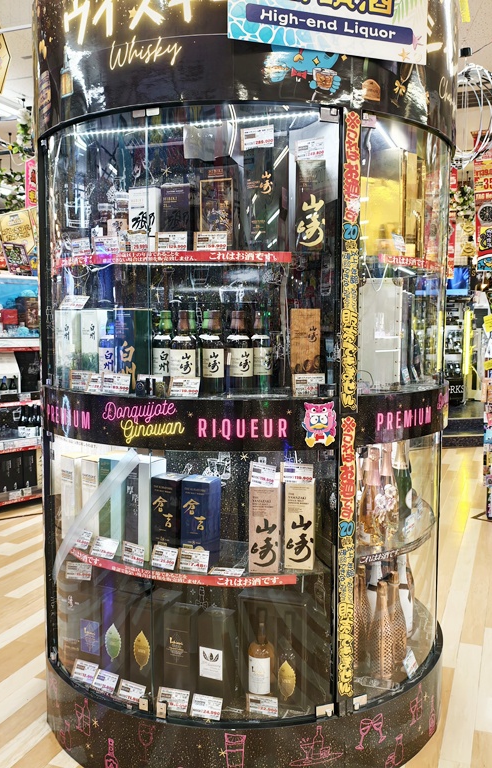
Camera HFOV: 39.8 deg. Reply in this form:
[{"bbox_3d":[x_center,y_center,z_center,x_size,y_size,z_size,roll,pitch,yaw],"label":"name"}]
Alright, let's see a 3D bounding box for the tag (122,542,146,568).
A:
[{"bbox_3d":[-0.377,0.571,2.288,0.088,0.070,0.010,4,1,29],"label":"tag"}]

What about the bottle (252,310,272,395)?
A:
[{"bbox_3d":[0.053,-0.110,2.315,0.080,0.285,0.080,0,5,5],"label":"bottle"}]

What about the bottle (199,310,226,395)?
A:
[{"bbox_3d":[-0.110,-0.106,2.305,0.084,0.286,0.084,0,5,-3],"label":"bottle"}]

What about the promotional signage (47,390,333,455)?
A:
[{"bbox_3d":[-0.324,0.110,2.261,1.210,0.164,0.275,2,6,26],"label":"promotional signage"}]

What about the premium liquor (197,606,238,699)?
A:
[{"bbox_3d":[-0.095,0.902,2.280,0.093,0.277,0.089,2,5,23],"label":"premium liquor"}]

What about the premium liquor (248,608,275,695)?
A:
[{"bbox_3d":[0.054,0.925,2.378,0.085,0.294,0.085,1,5,12],"label":"premium liquor"}]

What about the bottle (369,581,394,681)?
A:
[{"bbox_3d":[0.496,0.890,2.460,0.091,0.340,0.091,0,6,0],"label":"bottle"}]

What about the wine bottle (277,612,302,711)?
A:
[{"bbox_3d":[0.150,0.937,2.328,0.085,0.298,0.085,0,5,0],"label":"wine bottle"}]

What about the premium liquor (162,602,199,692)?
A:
[{"bbox_3d":[-0.212,0.898,2.301,0.094,0.282,0.093,2,5,19],"label":"premium liquor"}]

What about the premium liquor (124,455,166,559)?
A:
[{"bbox_3d":[-0.356,0.439,2.417,0.106,0.343,0.103,2,5,26],"label":"premium liquor"}]

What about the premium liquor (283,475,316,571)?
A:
[{"bbox_3d":[0.187,0.473,2.320,0.094,0.294,0.092,1,5,9],"label":"premium liquor"}]

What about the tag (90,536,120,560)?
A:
[{"bbox_3d":[-0.491,0.571,2.367,0.094,0.065,0.010,8,-22,24],"label":"tag"}]

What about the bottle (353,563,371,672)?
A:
[{"bbox_3d":[0.442,0.877,2.617,0.088,0.345,0.088,0,5,0],"label":"bottle"}]

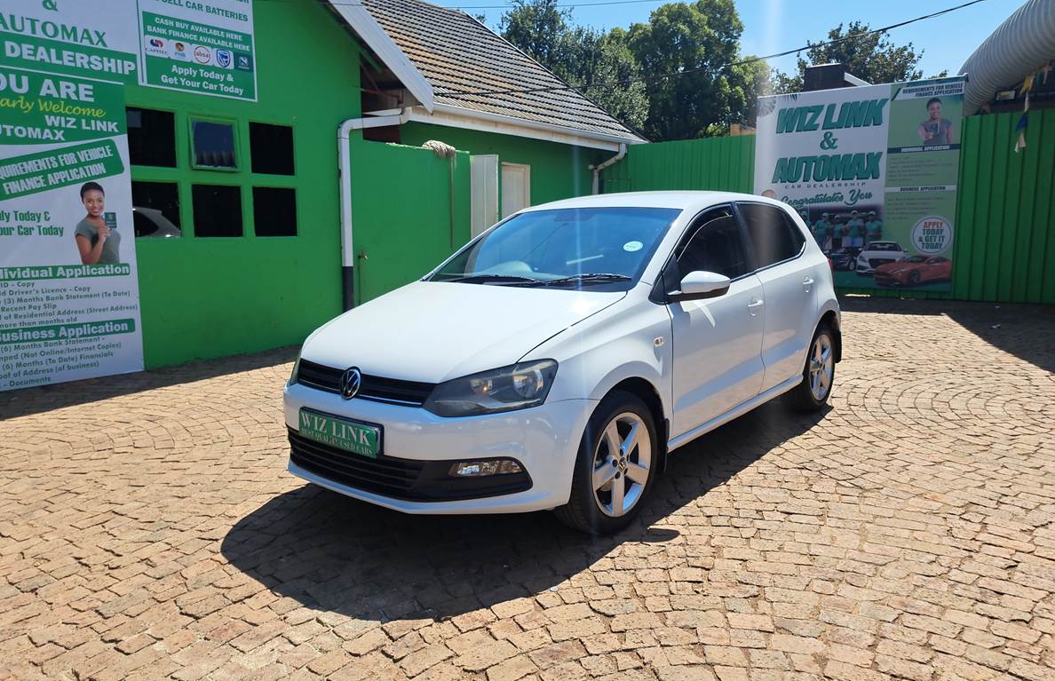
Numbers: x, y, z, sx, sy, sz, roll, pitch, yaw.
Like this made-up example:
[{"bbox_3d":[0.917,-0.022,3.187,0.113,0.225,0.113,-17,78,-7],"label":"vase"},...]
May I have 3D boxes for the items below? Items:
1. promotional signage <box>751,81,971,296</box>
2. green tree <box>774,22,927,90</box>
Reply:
[{"bbox_3d":[5.631,-2.642,12.857,3.380,3.470,0.100,5,10,34],"label":"promotional signage"},{"bbox_3d":[10.543,-6.489,24.318,5.130,7.800,5.130,3,9,23],"label":"green tree"}]

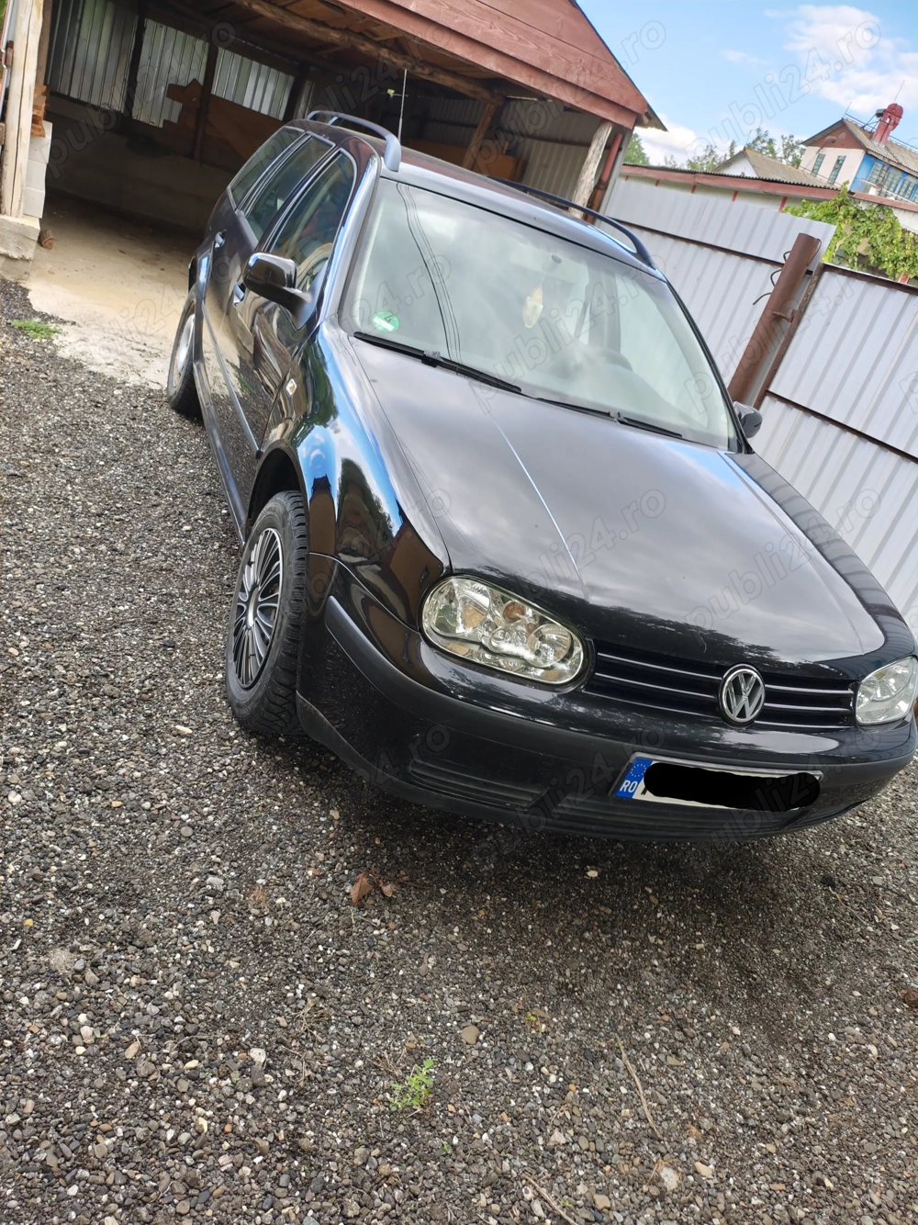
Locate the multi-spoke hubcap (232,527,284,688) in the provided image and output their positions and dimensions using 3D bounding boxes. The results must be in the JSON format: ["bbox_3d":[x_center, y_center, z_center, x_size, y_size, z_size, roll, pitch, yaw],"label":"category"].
[{"bbox_3d":[-0.464,-0.006,2.395,0.160,0.410,0.410,8,27,-28],"label":"multi-spoke hubcap"}]

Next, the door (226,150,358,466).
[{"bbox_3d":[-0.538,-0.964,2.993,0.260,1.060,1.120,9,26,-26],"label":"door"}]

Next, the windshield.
[{"bbox_3d":[0.305,-0.951,2.918,1.380,0.120,0.770,9,62,-26],"label":"windshield"}]

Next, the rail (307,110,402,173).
[{"bbox_3d":[-0.467,-1.906,3.645,0.075,0.125,1.860,9,26,-26],"label":"rail"}]

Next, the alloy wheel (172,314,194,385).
[{"bbox_3d":[-1.258,-1.249,4.432,0.160,0.405,0.405,9,26,-26],"label":"alloy wheel"}]

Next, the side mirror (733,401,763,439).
[{"bbox_3d":[1.012,-0.701,3.348,0.200,0.150,0.130,9,26,-26],"label":"side mirror"}]

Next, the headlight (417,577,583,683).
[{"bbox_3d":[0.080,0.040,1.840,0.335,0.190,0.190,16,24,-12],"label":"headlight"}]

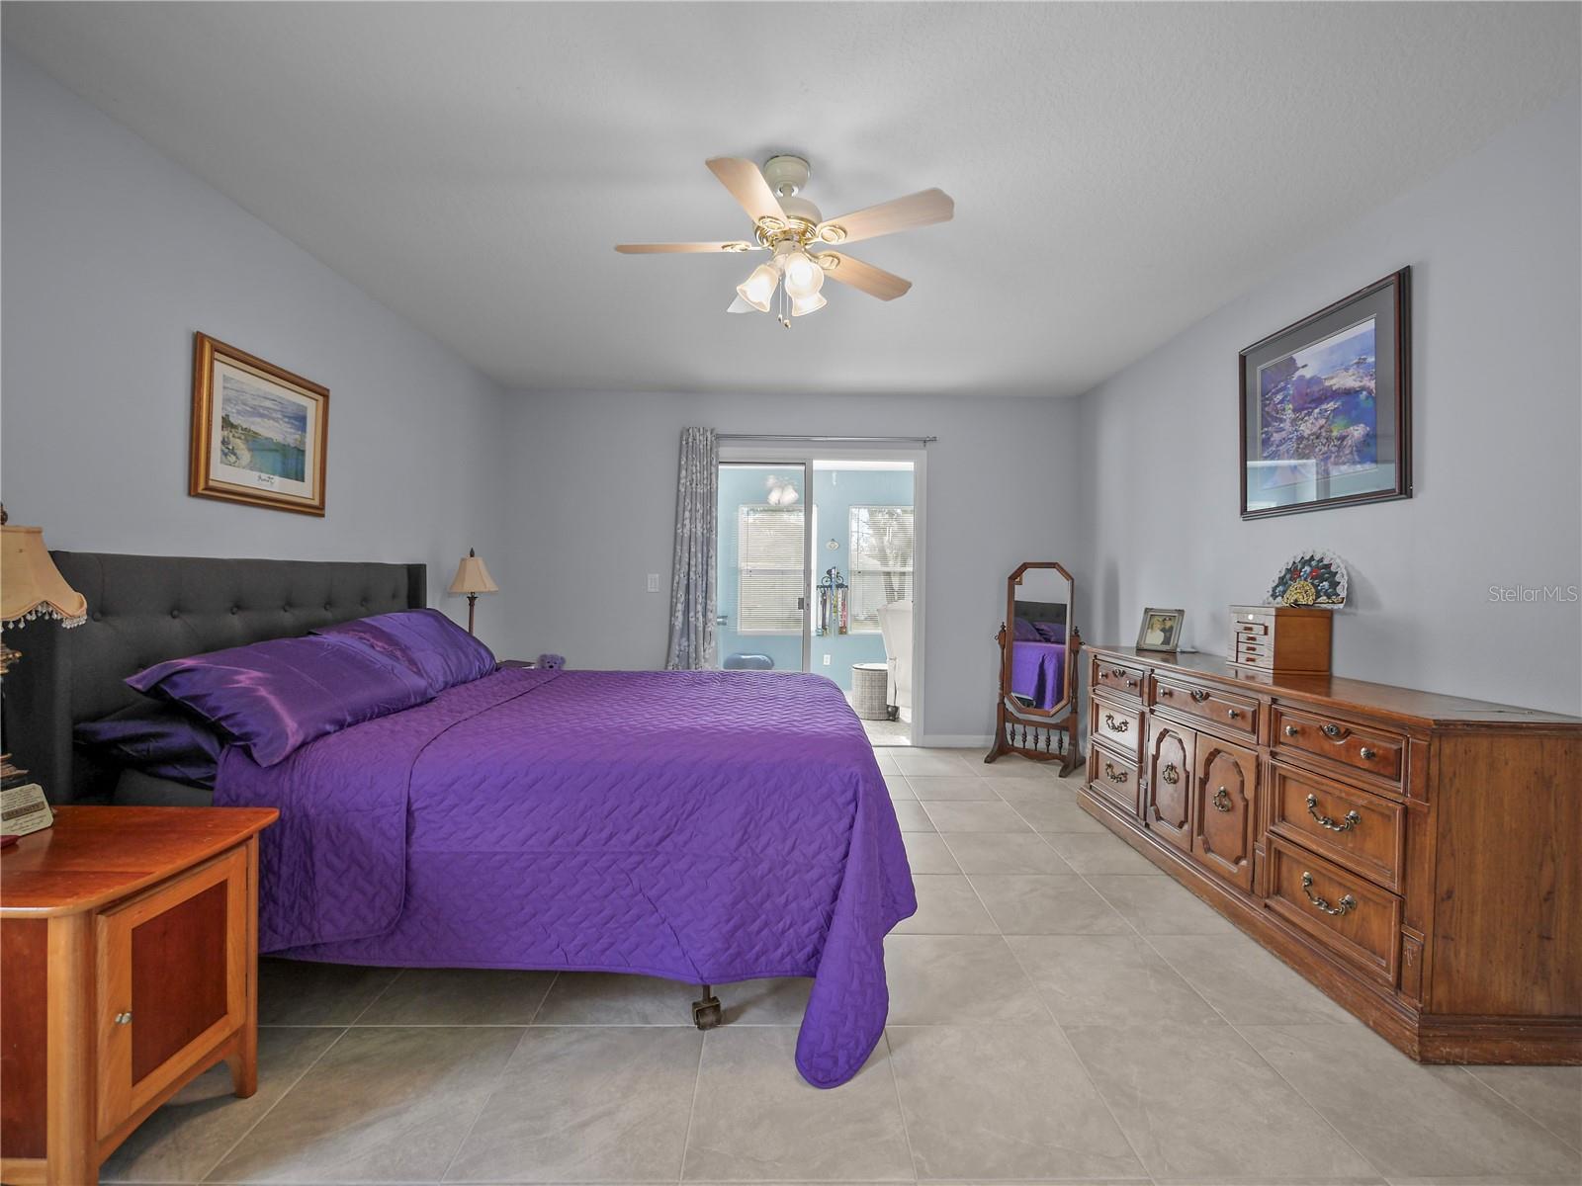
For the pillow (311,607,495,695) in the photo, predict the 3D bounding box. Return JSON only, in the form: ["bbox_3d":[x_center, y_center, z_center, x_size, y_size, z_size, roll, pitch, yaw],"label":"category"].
[{"bbox_3d":[-1.508,0.229,2.626,0.460,0.180,0.740,31,1,-1],"label":"pillow"}]

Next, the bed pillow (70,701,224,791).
[{"bbox_3d":[-1.509,0.356,1.868,0.470,0.170,0.720,10,1,-1],"label":"bed pillow"}]

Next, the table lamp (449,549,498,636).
[{"bbox_3d":[-1.718,0.099,3.460,0.255,0.680,0.255,0,1,-1],"label":"table lamp"}]

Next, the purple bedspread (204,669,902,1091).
[{"bbox_3d":[-0.512,0.745,2.290,1.720,0.750,1.670,0,1,-1],"label":"purple bedspread"}]

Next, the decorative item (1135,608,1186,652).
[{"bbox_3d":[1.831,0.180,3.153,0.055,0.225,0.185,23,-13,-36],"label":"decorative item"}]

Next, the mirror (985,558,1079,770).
[{"bbox_3d":[1.600,0.452,4.163,0.500,1.300,0.450,1,2,38],"label":"mirror"}]

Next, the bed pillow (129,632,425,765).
[{"bbox_3d":[-1.419,0.281,1.908,0.460,0.180,0.740,25,0,-3],"label":"bed pillow"}]

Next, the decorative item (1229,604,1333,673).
[{"bbox_3d":[1.914,0.178,2.521,0.205,0.245,0.275,1,1,4],"label":"decorative item"}]

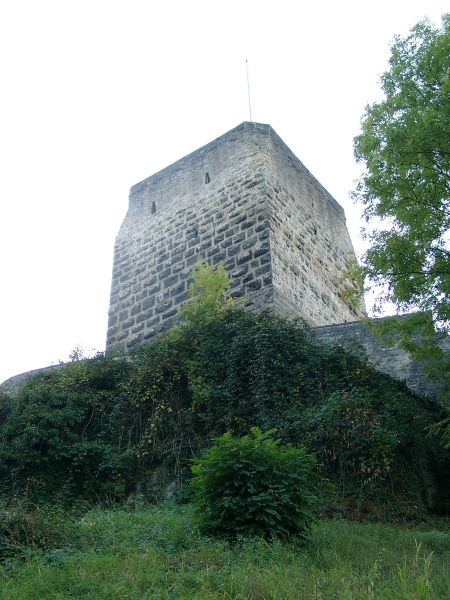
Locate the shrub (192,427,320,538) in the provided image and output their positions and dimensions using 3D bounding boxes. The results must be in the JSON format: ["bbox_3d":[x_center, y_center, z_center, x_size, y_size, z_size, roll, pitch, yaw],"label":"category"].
[{"bbox_3d":[0.509,2.980,12.600,2.100,1.750,2.000,-2,-37,0],"label":"shrub"}]

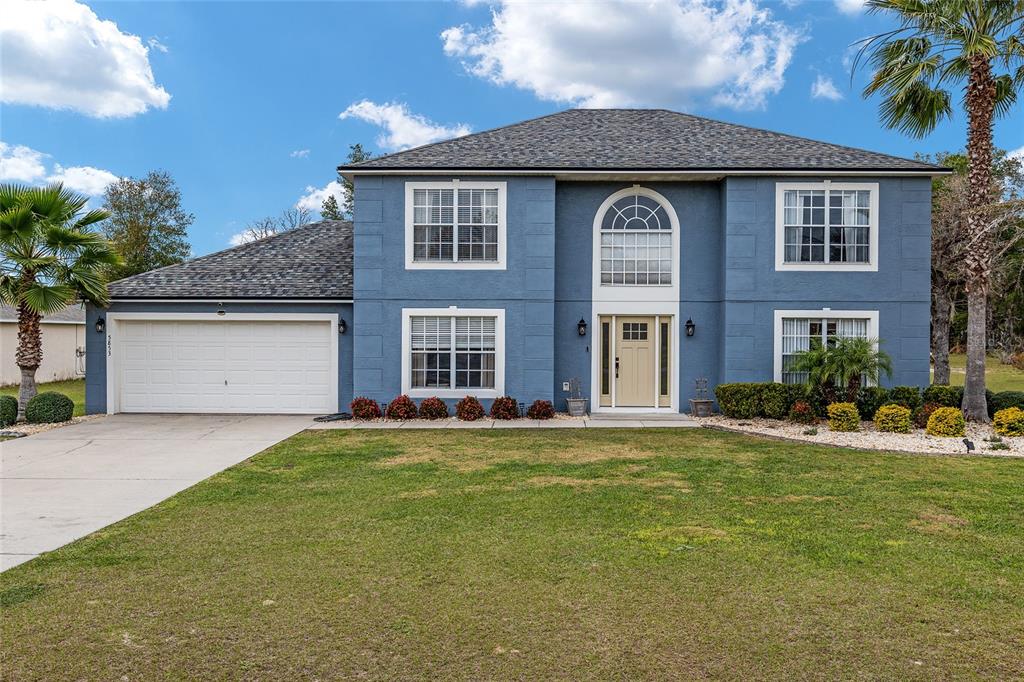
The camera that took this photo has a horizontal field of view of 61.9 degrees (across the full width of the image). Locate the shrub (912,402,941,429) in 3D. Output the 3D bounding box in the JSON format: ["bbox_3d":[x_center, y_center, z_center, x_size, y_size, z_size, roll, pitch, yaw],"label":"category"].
[{"bbox_3d":[8.250,1.462,16.900,0.610,0.490,0.570,0,0,0],"label":"shrub"}]

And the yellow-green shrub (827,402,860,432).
[{"bbox_3d":[6.420,1.463,16.500,0.640,0.530,0.620,0,0,0],"label":"yellow-green shrub"}]

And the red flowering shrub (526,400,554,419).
[{"bbox_3d":[0.626,1.476,18.250,0.588,0.407,0.588,0,0,0],"label":"red flowering shrub"}]

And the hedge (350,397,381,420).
[{"bbox_3d":[-3.090,1.420,18.150,0.630,0.500,0.620,0,0,0],"label":"hedge"}]

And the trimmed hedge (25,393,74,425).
[{"bbox_3d":[-9.580,1.360,17.650,0.960,0.640,0.920,0,0,0],"label":"trimmed hedge"}]

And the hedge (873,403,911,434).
[{"bbox_3d":[7.120,1.440,15.950,0.660,0.520,0.640,0,0,0],"label":"hedge"}]

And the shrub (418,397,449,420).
[{"bbox_3d":[-1.660,1.433,18.150,0.617,0.504,0.617,0,0,0],"label":"shrub"}]

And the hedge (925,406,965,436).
[{"bbox_3d":[8.017,1.499,15.750,0.705,0.550,0.705,0,0,0],"label":"hedge"}]

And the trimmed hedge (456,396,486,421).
[{"bbox_3d":[-0.870,1.420,18.050,0.610,0.500,0.610,0,0,0],"label":"trimmed hedge"}]

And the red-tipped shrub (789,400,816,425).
[{"bbox_3d":[5.960,1.452,17.500,0.550,0.450,0.530,0,0,0],"label":"red-tipped shrub"}]

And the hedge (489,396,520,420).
[{"bbox_3d":[-0.141,1.437,18.150,0.623,0.500,0.623,0,0,0],"label":"hedge"}]

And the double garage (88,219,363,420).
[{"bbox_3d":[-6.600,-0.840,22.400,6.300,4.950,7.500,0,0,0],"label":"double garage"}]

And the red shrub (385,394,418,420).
[{"bbox_3d":[-2.350,1.410,18.200,0.680,0.500,0.650,0,0,0],"label":"red shrub"}]

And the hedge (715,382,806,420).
[{"bbox_3d":[5.289,1.284,18.100,1.963,0.764,0.800,0,0,0],"label":"hedge"}]

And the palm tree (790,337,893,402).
[{"bbox_3d":[6.620,0.800,17.200,2.000,1.770,1.850,0,0,0],"label":"palm tree"}]

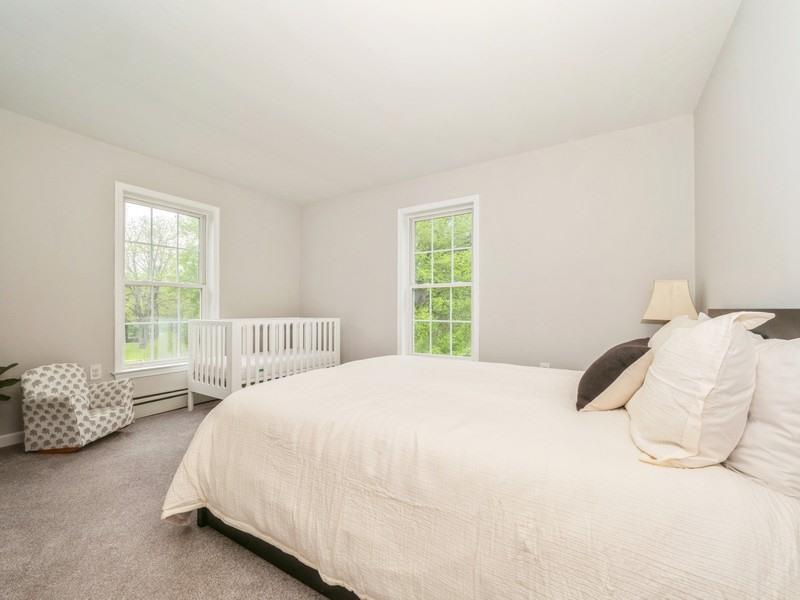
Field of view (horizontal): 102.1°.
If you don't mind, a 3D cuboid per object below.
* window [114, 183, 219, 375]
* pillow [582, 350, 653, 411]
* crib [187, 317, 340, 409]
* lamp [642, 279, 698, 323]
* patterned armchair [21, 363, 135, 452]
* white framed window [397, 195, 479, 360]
[{"bbox_3d":[-2.322,-0.193,3.300,0.121,1.737,0.934,0,-1,33],"label":"window"},{"bbox_3d":[0.924,0.309,1.390,0.162,0.404,0.424,47,23,24],"label":"pillow"},{"bbox_3d":[-1.390,0.642,3.524,0.758,0.894,1.343,0,-1,33],"label":"crib"},{"bbox_3d":[1.772,0.153,2.126,0.278,0.586,0.278,0,-1,33],"label":"lamp"},{"bbox_3d":[-2.387,0.777,2.450,0.424,0.596,0.444,0,-1,1],"label":"patterned armchair"},{"bbox_3d":[0.400,-0.185,3.512,0.934,1.737,0.121,0,-1,33],"label":"white framed window"}]

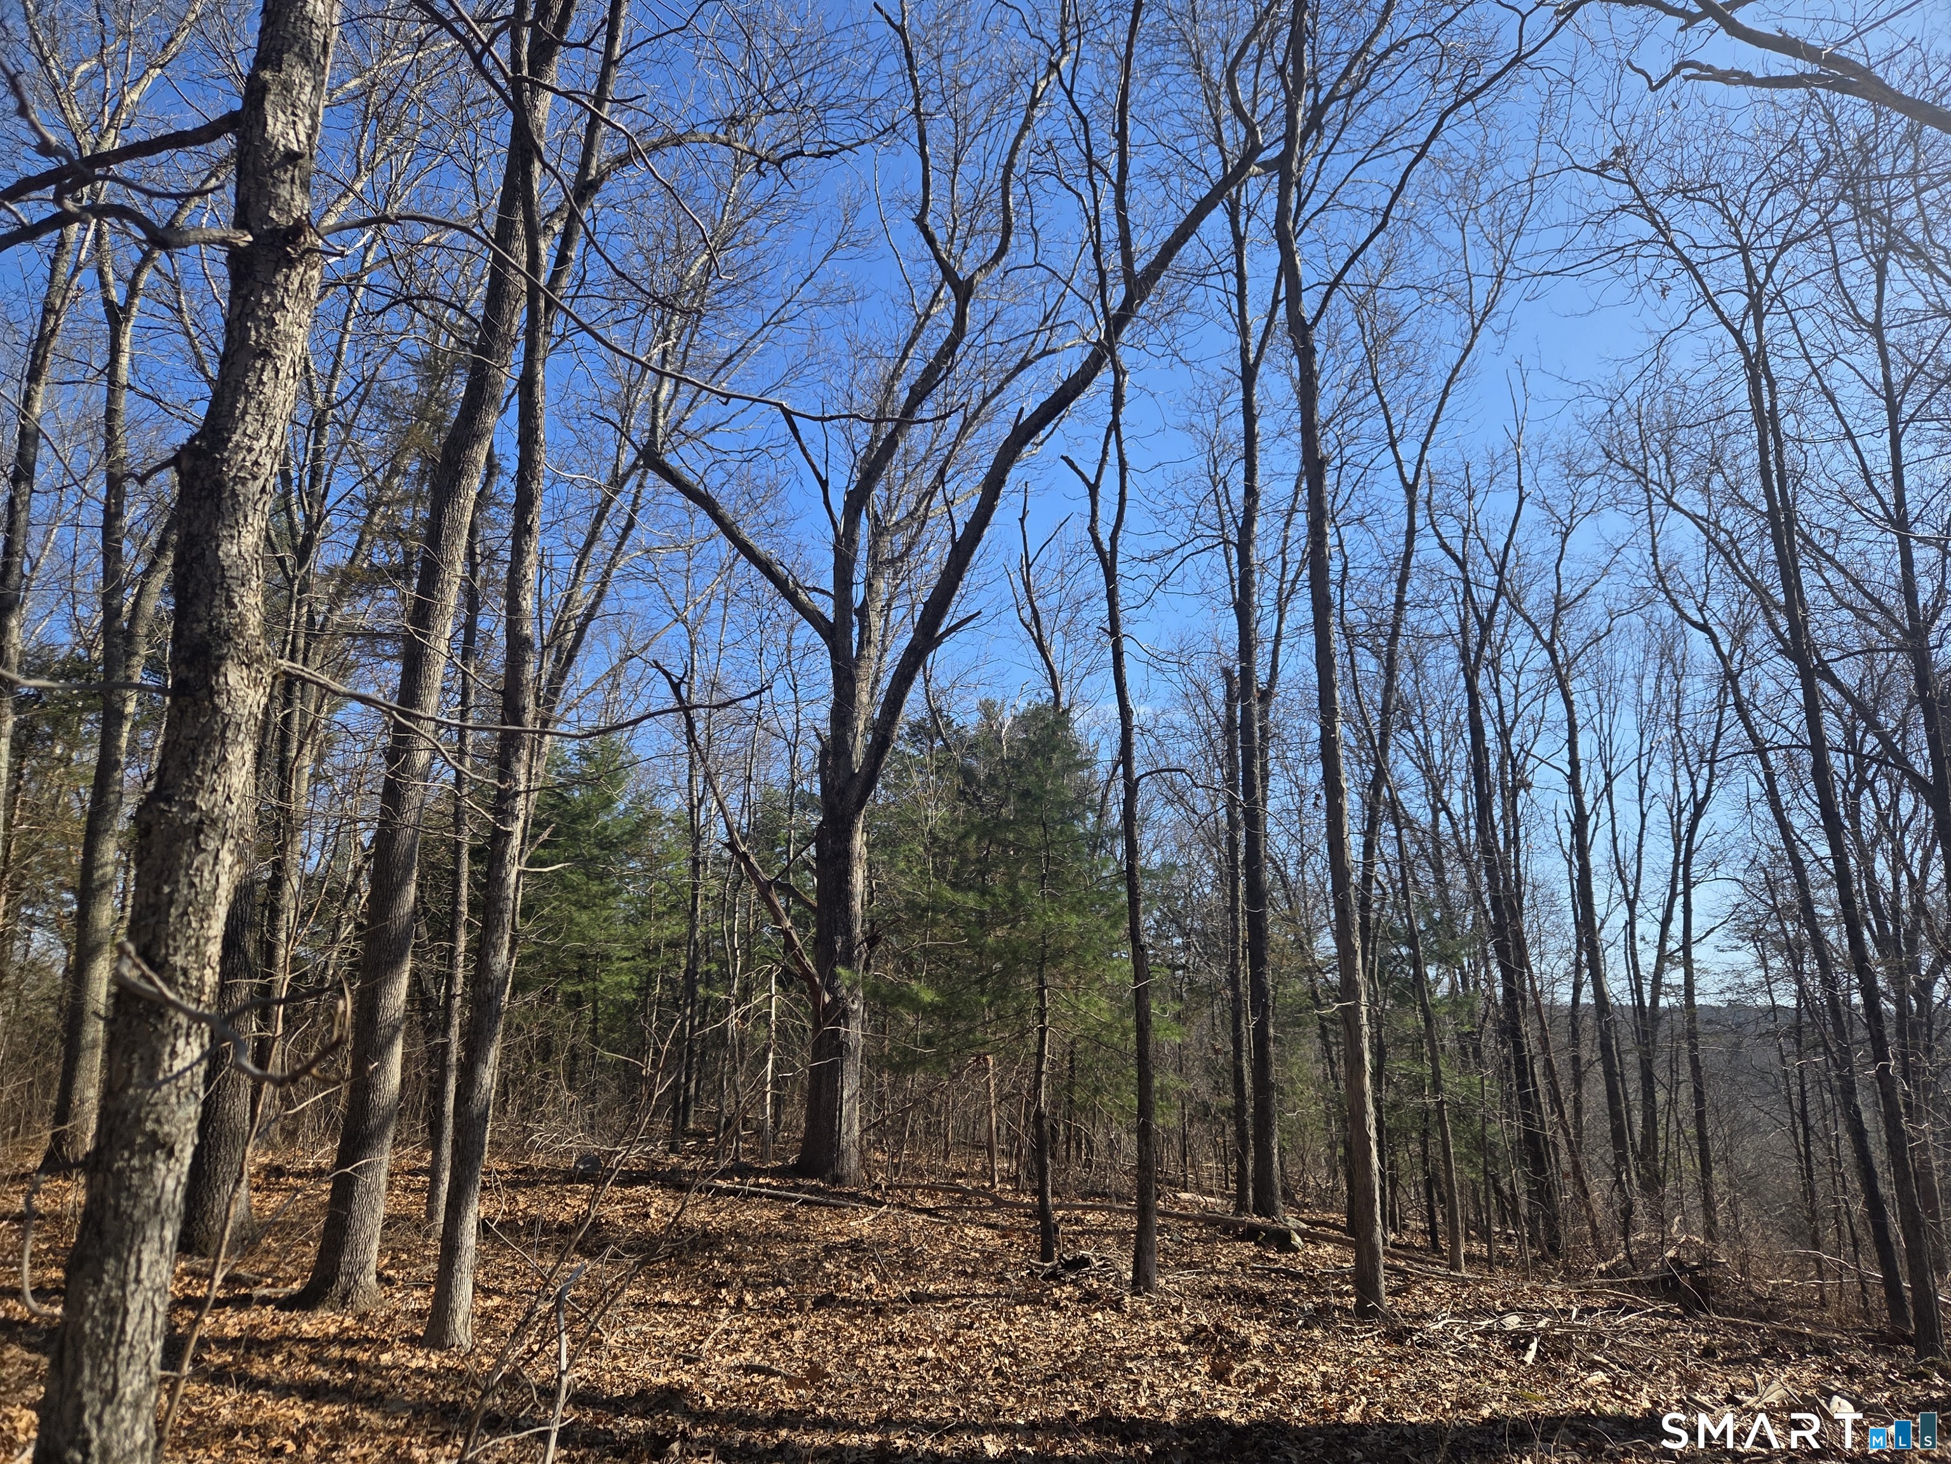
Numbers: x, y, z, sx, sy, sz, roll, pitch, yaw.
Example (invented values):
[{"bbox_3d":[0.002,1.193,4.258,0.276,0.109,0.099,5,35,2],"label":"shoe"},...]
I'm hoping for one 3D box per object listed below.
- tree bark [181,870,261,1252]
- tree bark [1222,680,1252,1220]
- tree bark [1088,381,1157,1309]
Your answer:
[{"bbox_3d":[-5.298,2.343,9.110,0.426,2.598,0.398,1,-11,-29],"label":"tree bark"},{"bbox_3d":[2.226,1.686,10.983,0.143,4.611,0.144,-2,-12,11],"label":"tree bark"},{"bbox_3d":[0.924,0.403,8.188,0.284,5.863,0.213,-2,-12,7],"label":"tree bark"}]

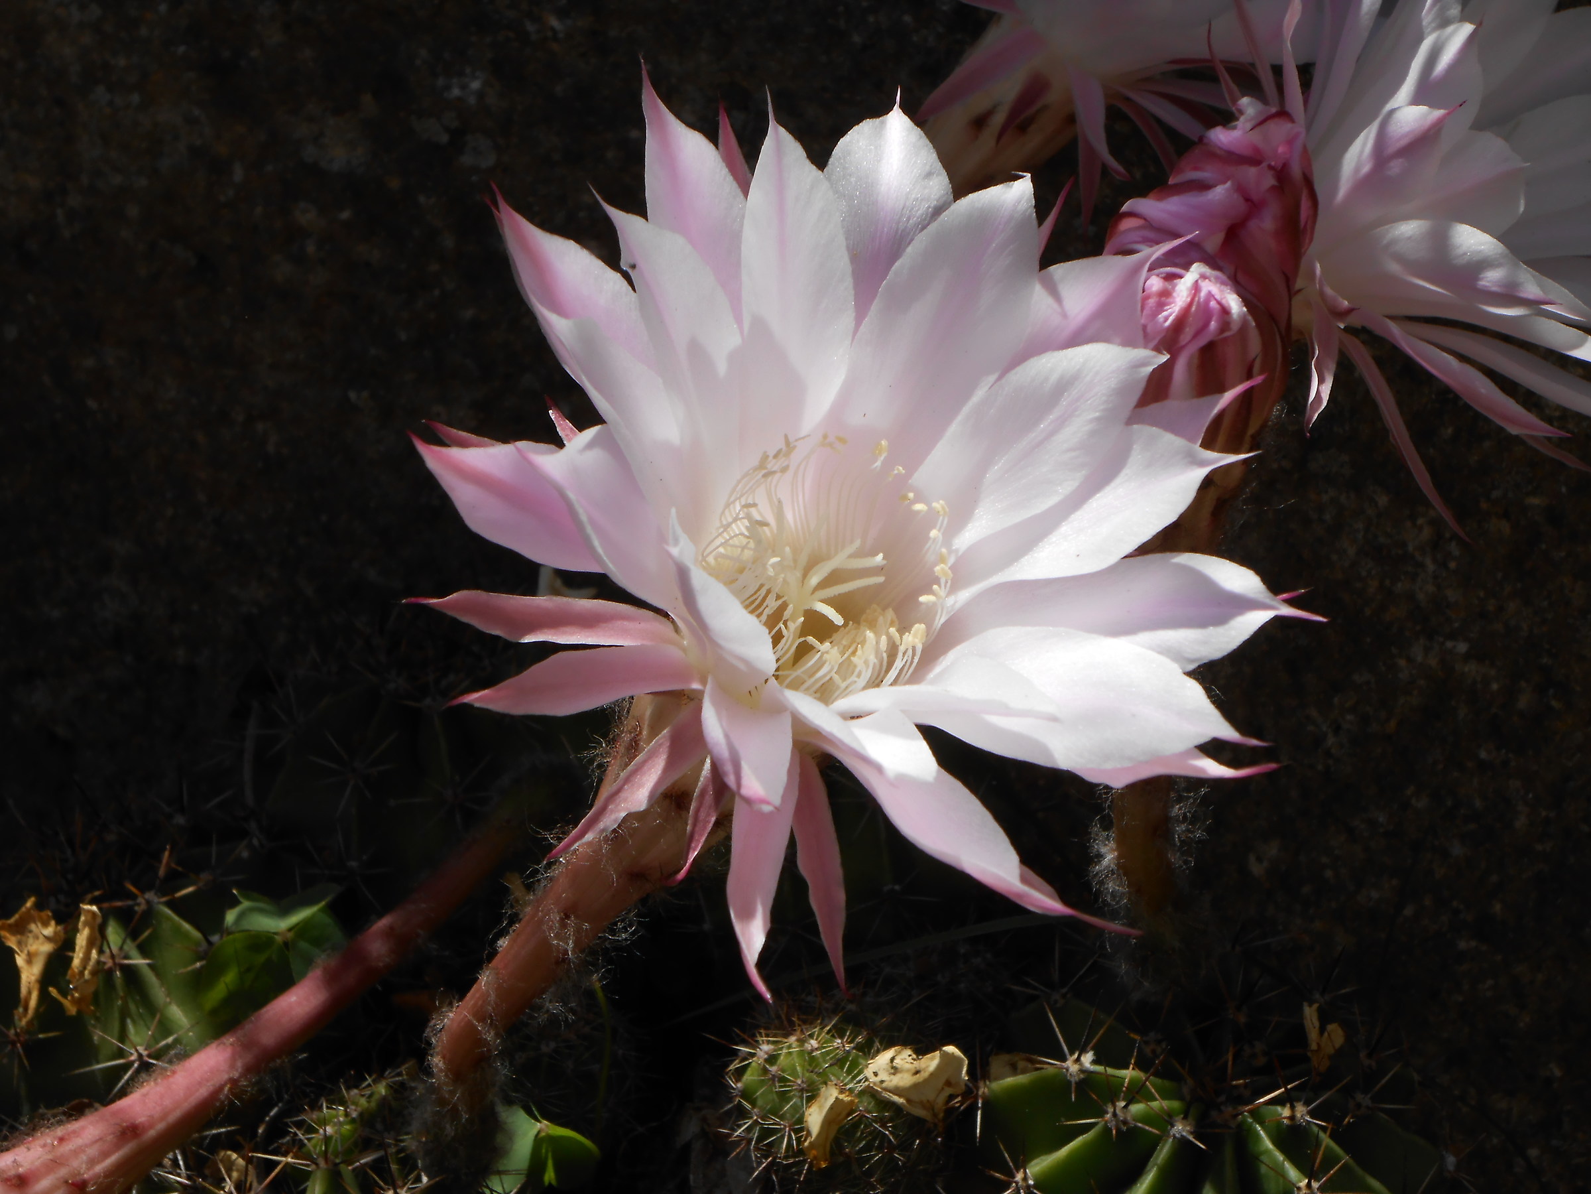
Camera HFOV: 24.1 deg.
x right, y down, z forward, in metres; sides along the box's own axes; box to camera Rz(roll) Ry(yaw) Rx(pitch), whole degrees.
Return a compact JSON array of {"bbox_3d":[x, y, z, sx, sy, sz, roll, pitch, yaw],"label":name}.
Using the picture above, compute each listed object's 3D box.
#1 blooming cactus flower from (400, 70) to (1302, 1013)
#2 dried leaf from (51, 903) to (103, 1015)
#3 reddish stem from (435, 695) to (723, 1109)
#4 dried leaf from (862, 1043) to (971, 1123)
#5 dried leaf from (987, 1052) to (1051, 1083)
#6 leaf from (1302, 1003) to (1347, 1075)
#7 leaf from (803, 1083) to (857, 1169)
[{"bbox_3d":[0.009,-0.009,0.530,0.124,0.055,0.117,-5,63,-11],"label":"blooming cactus flower"},{"bbox_3d":[-0.111,0.056,0.575,0.009,0.018,0.007,0,27,0],"label":"dried leaf"},{"bbox_3d":[-0.034,0.046,0.565,0.021,0.078,0.021,36,31,0],"label":"reddish stem"},{"bbox_3d":[0.018,0.073,0.560,0.015,0.011,0.009,0,27,0],"label":"dried leaf"},{"bbox_3d":[0.035,0.073,0.580,0.011,0.005,0.006,0,27,0],"label":"dried leaf"},{"bbox_3d":[0.085,0.071,0.600,0.007,0.012,0.006,0,27,0],"label":"leaf"},{"bbox_3d":[0.005,0.079,0.560,0.009,0.013,0.006,0,27,0],"label":"leaf"}]

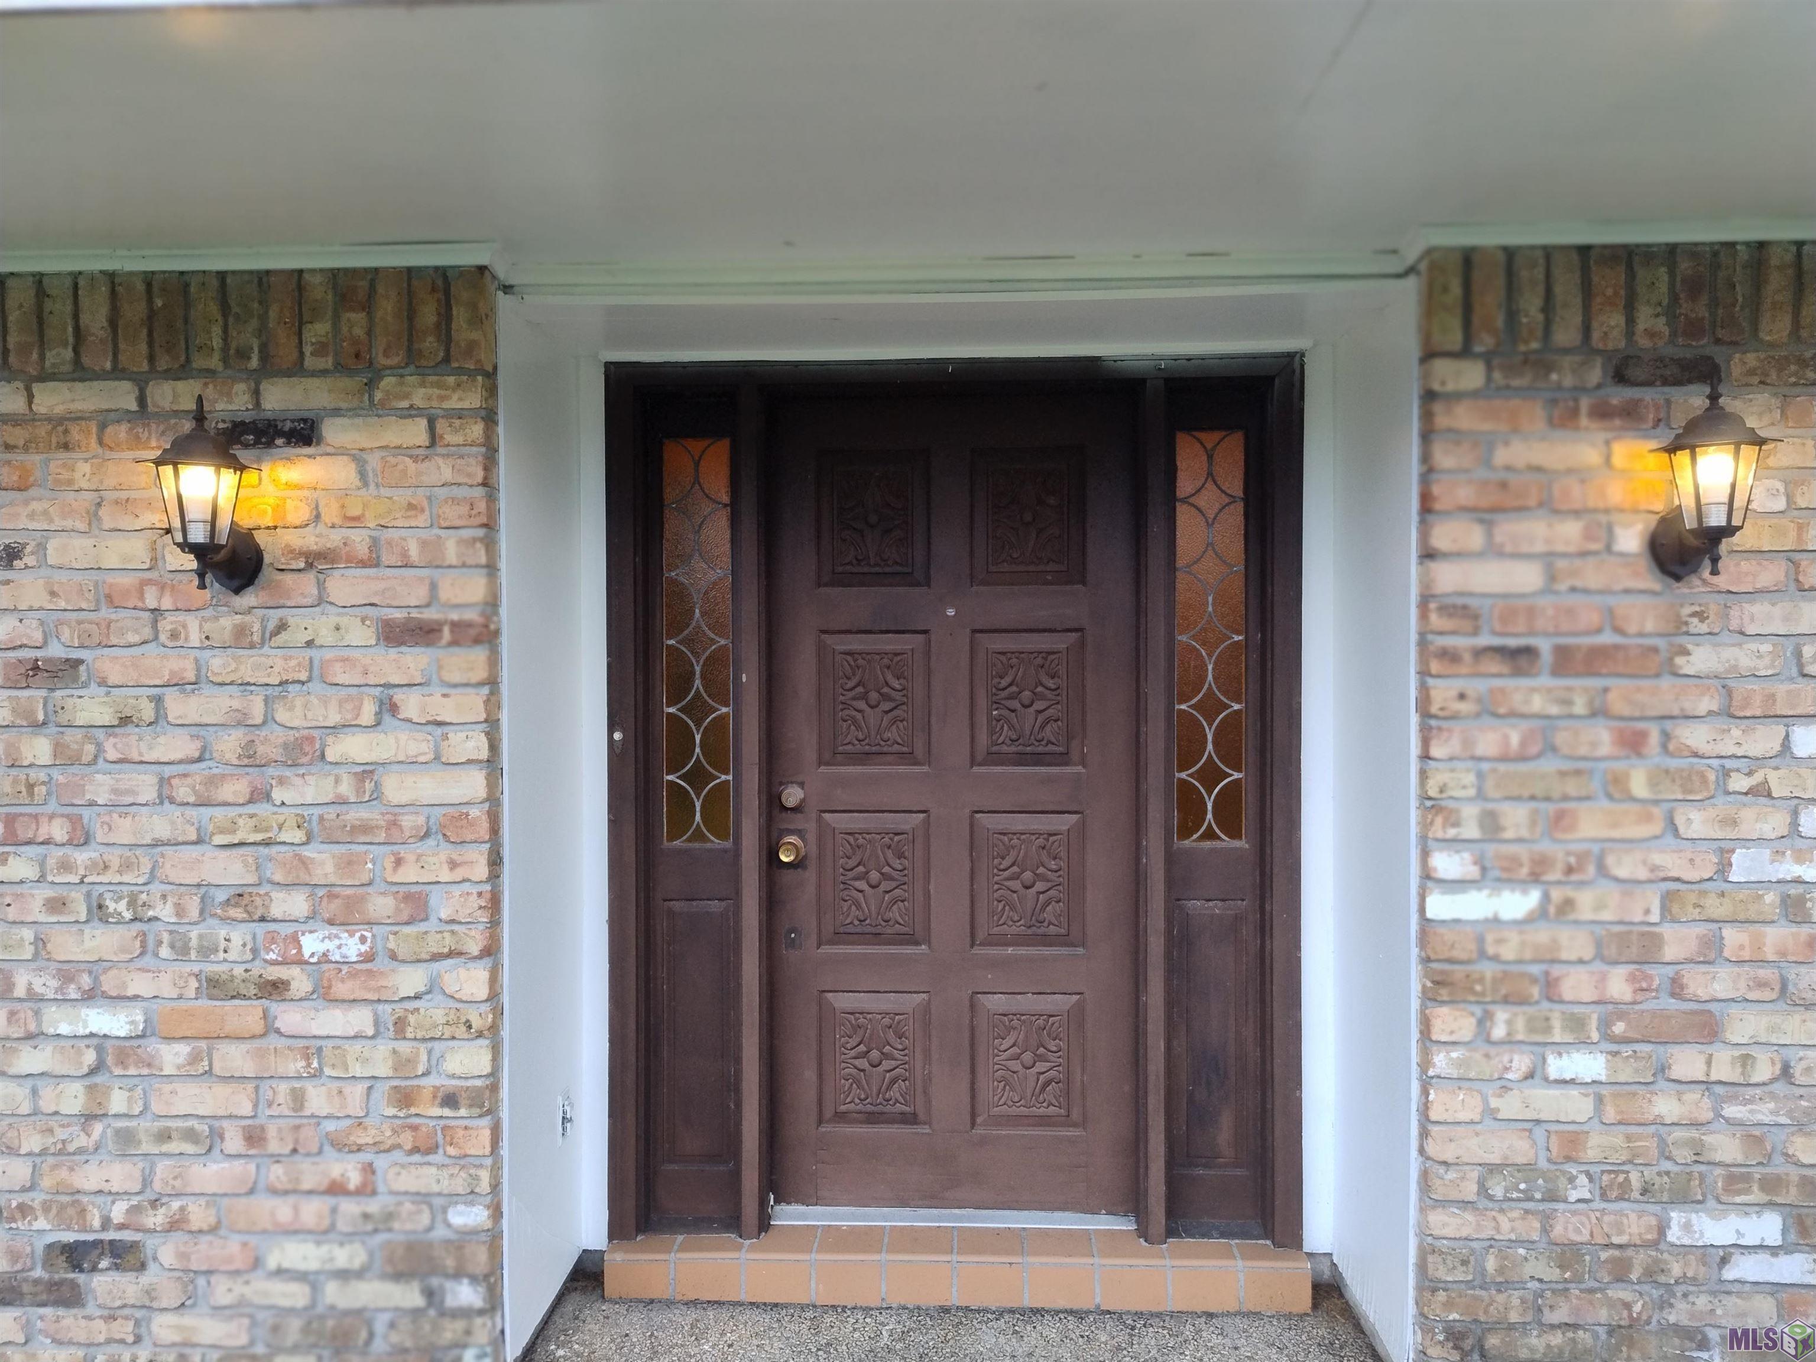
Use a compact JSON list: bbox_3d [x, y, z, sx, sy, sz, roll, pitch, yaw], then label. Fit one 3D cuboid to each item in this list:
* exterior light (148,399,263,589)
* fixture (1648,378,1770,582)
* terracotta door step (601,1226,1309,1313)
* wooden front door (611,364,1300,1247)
[{"bbox_3d":[-1.327,-0.353,2.371,0.190,0.370,0.220,0,1,2],"label":"exterior light"},{"bbox_3d":[1.450,-0.371,2.266,0.190,0.370,0.220,0,1,2],"label":"fixture"},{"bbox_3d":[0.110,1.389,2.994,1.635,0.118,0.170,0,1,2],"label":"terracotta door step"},{"bbox_3d":[0.106,0.288,3.028,1.640,2.090,0.140,0,1,2],"label":"wooden front door"}]

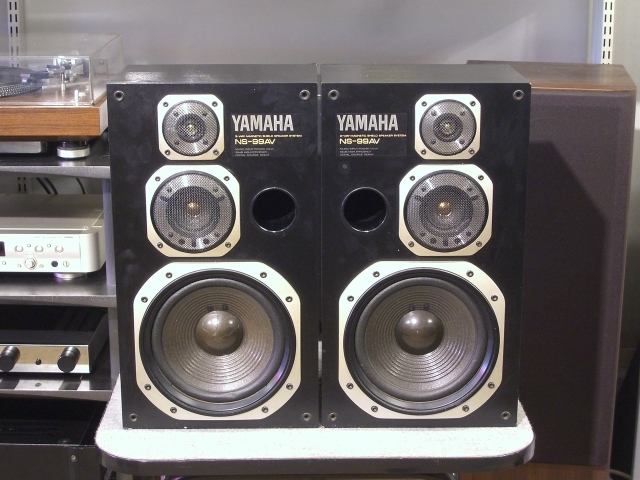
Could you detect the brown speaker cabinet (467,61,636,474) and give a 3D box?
[{"bbox_3d":[0.425,0.108,2.468,0.305,0.870,0.308,2,15,9],"label":"brown speaker cabinet"}]

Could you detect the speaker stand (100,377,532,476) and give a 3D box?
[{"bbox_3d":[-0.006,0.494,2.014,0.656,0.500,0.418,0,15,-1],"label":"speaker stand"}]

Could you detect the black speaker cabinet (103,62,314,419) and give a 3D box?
[{"bbox_3d":[-0.147,0.005,1.884,0.288,0.509,0.210,0,15,-1],"label":"black speaker cabinet"}]

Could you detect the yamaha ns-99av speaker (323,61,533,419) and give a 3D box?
[{"bbox_3d":[0.147,0.005,1.890,0.288,0.509,0.210,0,15,0],"label":"yamaha ns-99av speaker"}]

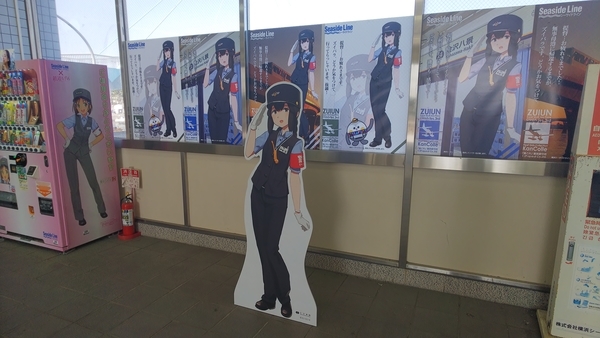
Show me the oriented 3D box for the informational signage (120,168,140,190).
[{"bbox_3d":[-1.836,0.102,3.811,0.247,0.203,0.020,4,10,22],"label":"informational signage"}]

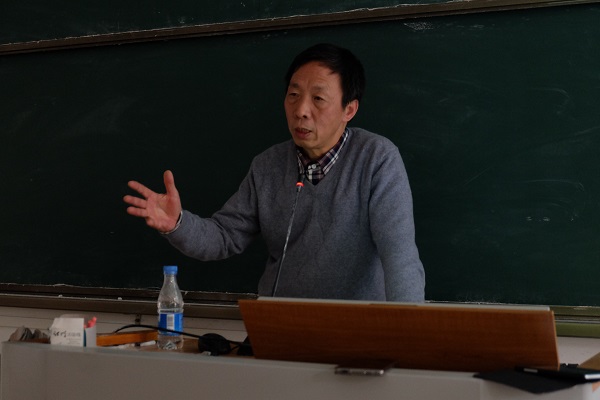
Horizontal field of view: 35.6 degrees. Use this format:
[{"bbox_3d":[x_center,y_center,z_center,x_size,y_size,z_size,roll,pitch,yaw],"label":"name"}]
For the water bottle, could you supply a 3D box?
[{"bbox_3d":[-0.284,0.236,2.050,0.057,0.183,0.057,0,-1,-8],"label":"water bottle"}]

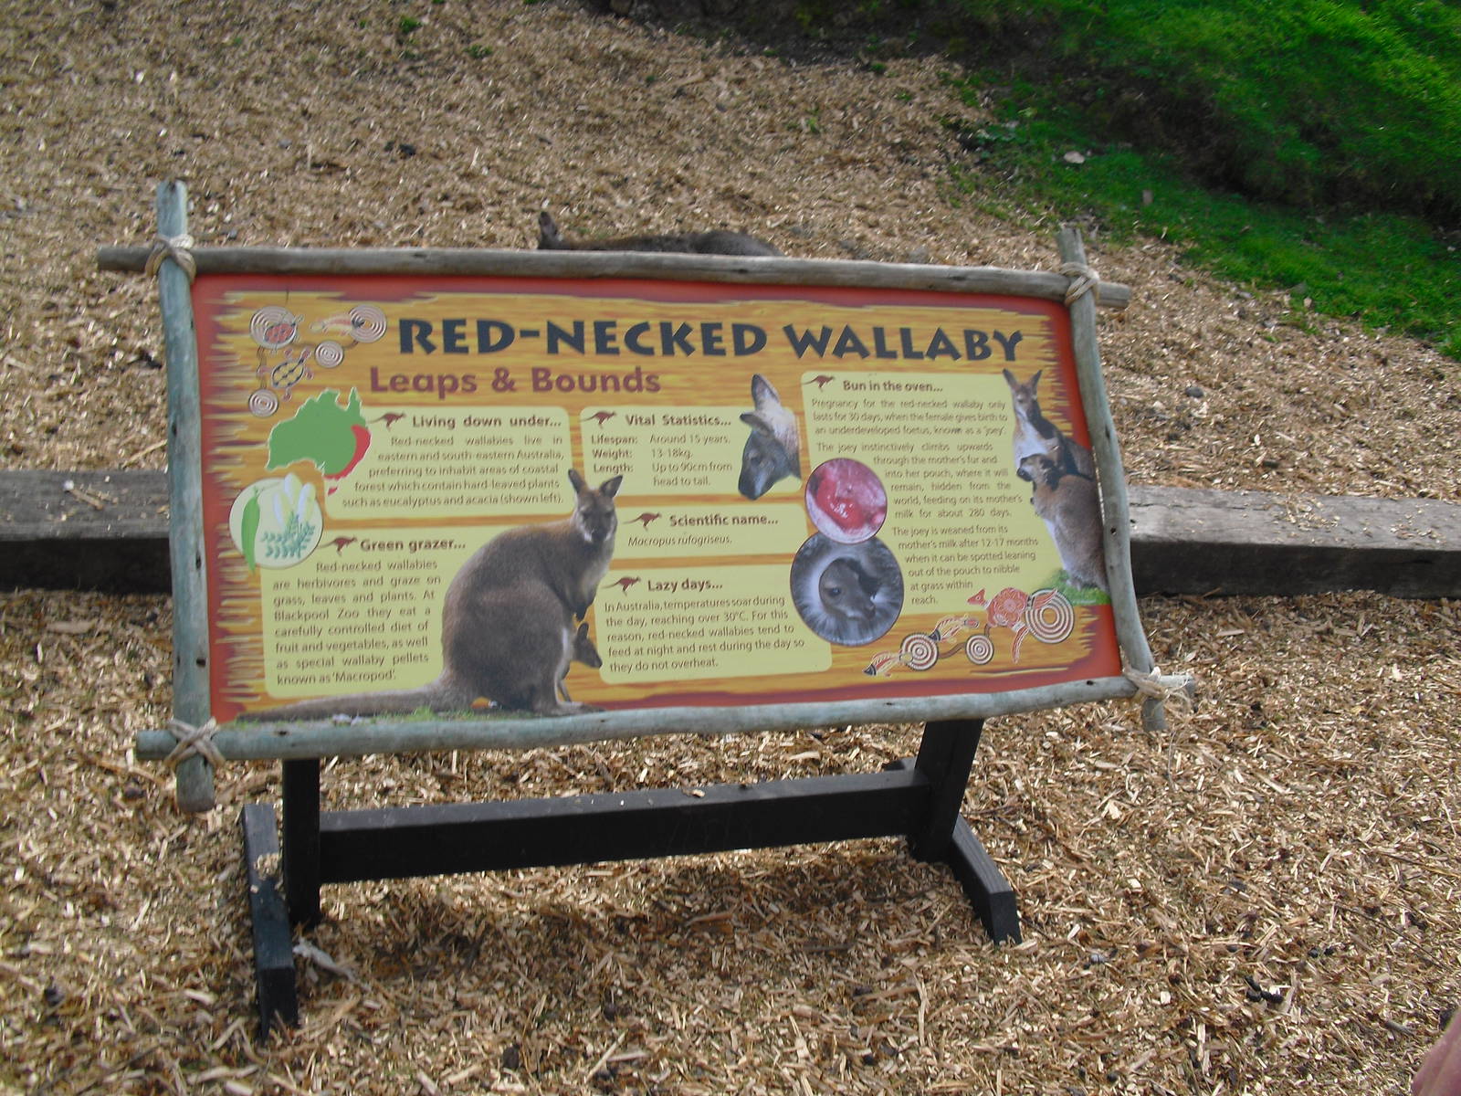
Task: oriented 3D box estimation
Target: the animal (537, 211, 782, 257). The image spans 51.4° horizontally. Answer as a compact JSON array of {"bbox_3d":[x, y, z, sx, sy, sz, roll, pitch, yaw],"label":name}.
[{"bbox_3d":[-0.137,-0.778,4.100,0.820,0.300,0.320,1,29,-16],"label":"animal"}]

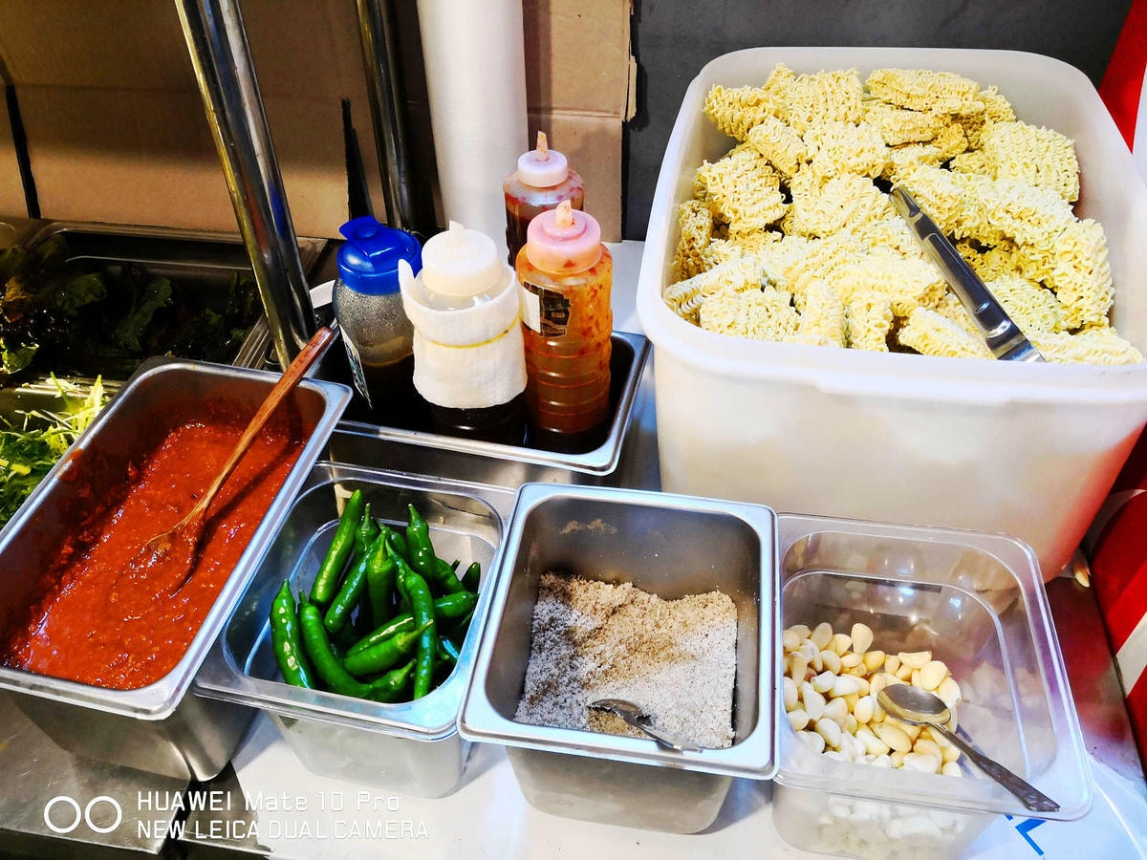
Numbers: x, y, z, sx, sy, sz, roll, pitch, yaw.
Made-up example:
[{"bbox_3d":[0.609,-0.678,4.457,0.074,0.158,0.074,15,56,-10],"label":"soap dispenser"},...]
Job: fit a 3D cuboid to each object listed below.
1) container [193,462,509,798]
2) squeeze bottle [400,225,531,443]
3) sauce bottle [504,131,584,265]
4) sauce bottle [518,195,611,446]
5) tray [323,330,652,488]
[{"bbox_3d":[-0.118,0.143,0.594,0.162,0.145,0.176,8,44,7],"label":"container"},{"bbox_3d":[-0.084,-0.061,0.721,0.087,0.235,0.084,0,44,0],"label":"squeeze bottle"},{"bbox_3d":[-0.026,-0.146,0.804,0.066,0.255,0.066,9,44,9],"label":"sauce bottle"},{"bbox_3d":[-0.007,-0.061,0.705,0.070,0.260,0.070,0,44,0],"label":"sauce bottle"},{"bbox_3d":[-0.079,-0.009,0.760,0.265,0.107,0.162,9,44,9],"label":"tray"}]

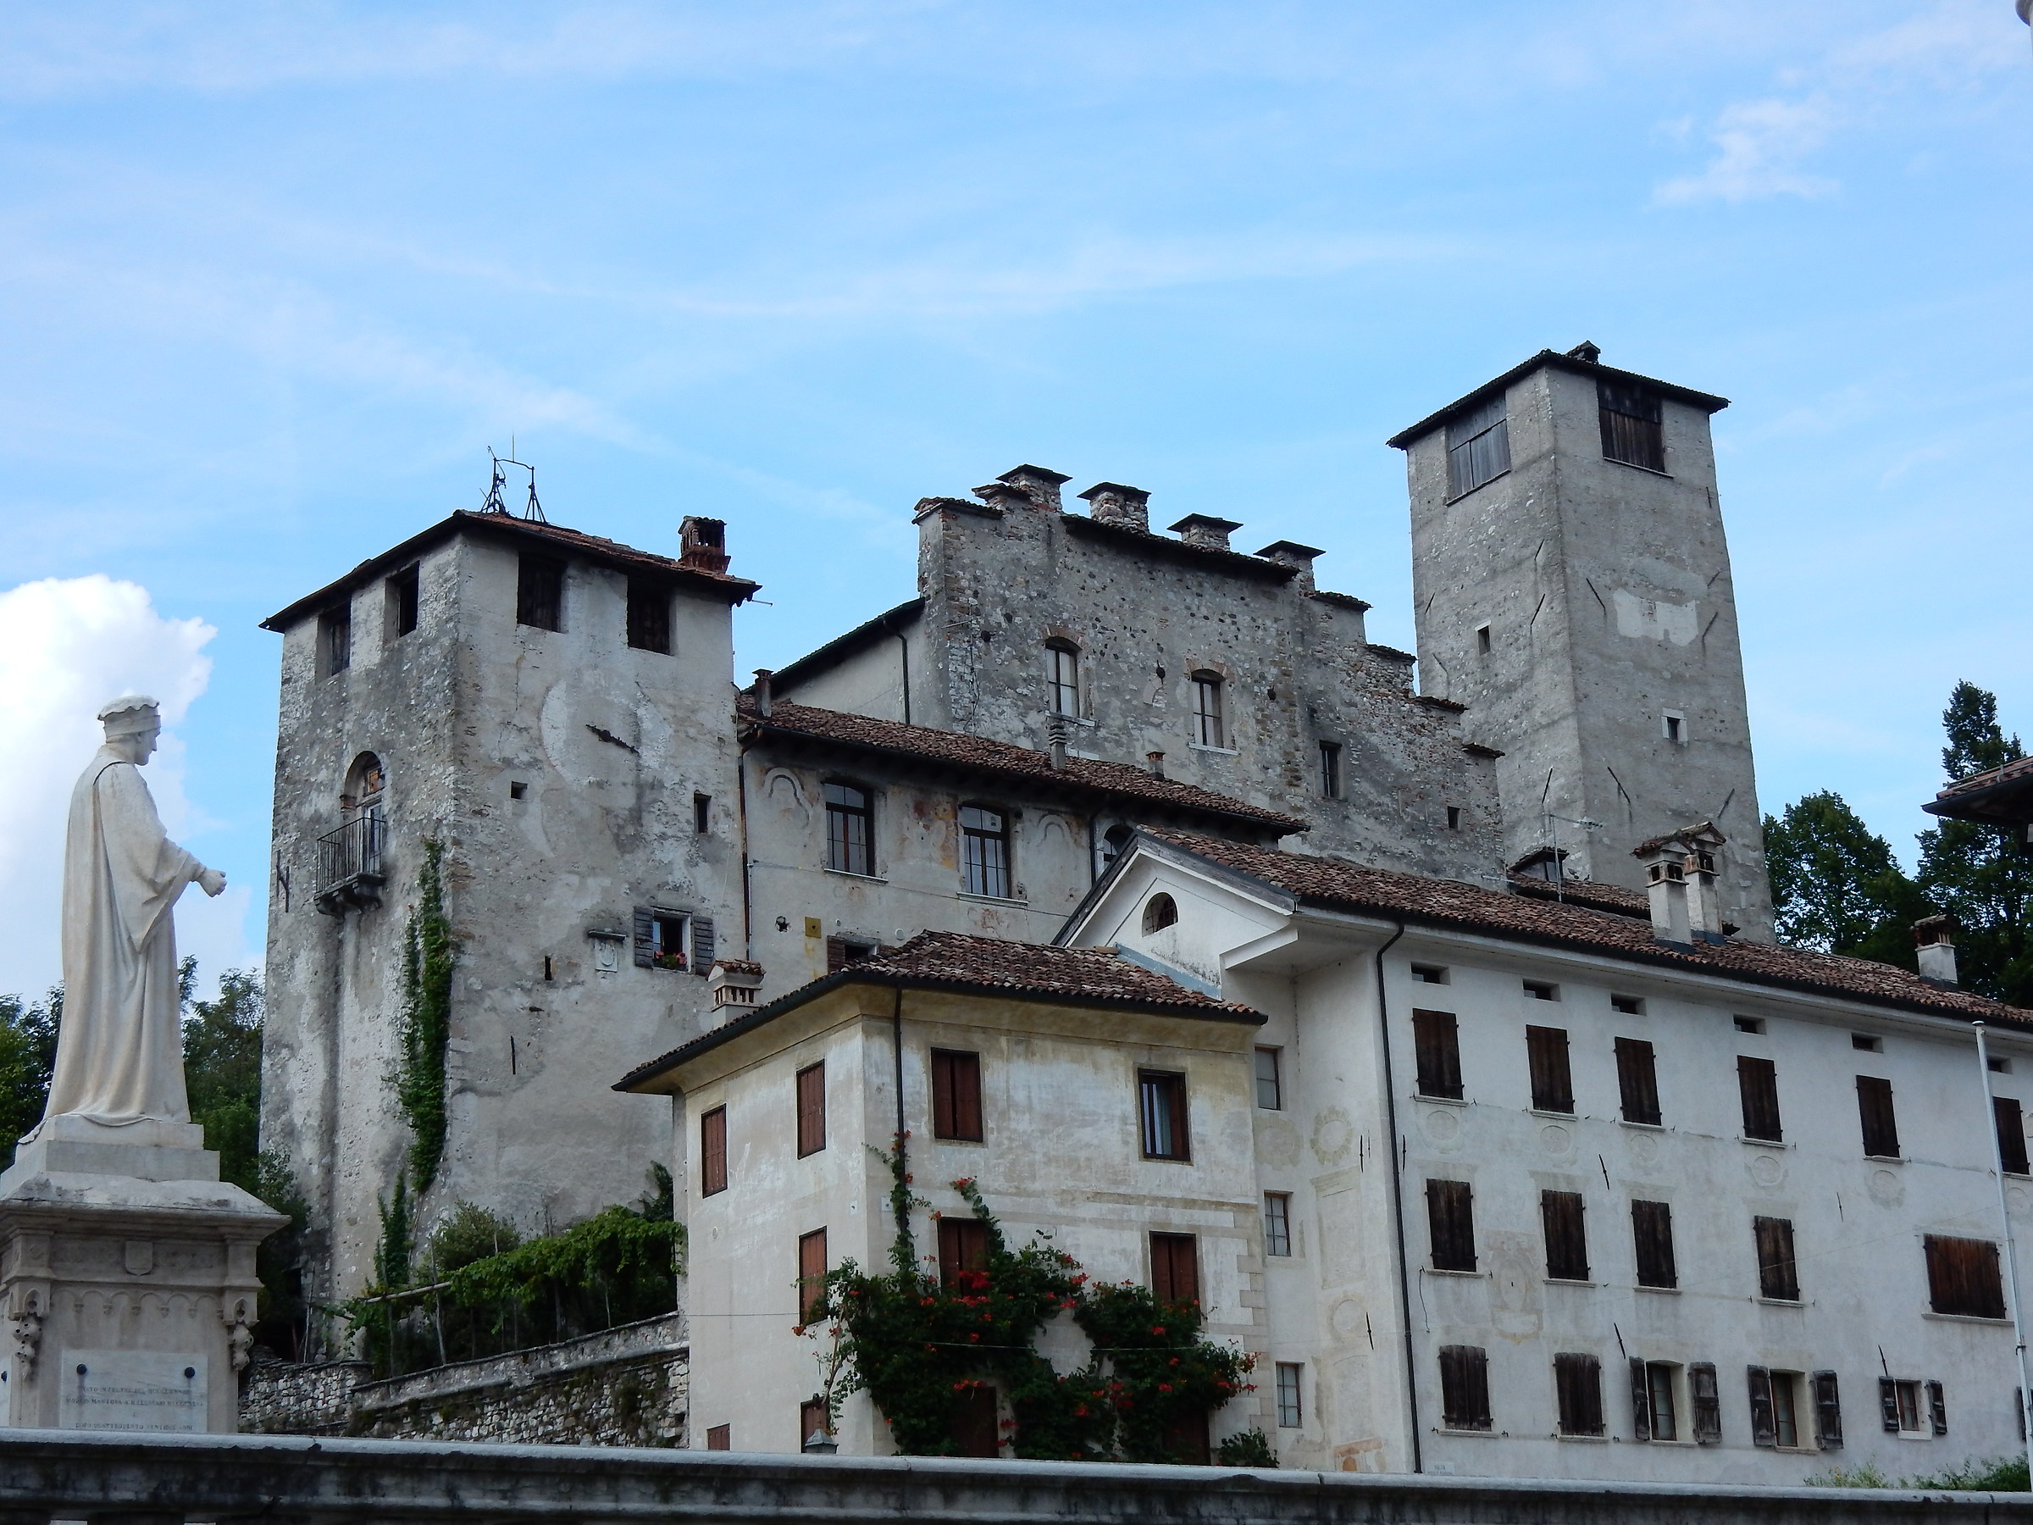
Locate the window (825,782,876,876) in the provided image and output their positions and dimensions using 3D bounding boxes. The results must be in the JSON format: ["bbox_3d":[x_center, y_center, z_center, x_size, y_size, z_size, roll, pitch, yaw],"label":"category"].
[{"bbox_3d":[-3.443,1.368,71.591,1.220,1.880,0.200,12,-23,-38],"label":"window"}]

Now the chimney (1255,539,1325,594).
[{"bbox_3d":[7.079,-4.885,91.129,1.499,1.050,1.235,11,-22,-35],"label":"chimney"}]

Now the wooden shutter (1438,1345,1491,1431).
[{"bbox_3d":[7.091,9.875,55.585,1.054,1.318,0.060,11,-21,-38],"label":"wooden shutter"}]

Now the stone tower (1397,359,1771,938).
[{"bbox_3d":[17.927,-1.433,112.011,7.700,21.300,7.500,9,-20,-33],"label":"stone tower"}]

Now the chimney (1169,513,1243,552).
[{"bbox_3d":[5.418,-6.213,100.185,1.878,1.050,1.129,11,-21,-36],"label":"chimney"}]

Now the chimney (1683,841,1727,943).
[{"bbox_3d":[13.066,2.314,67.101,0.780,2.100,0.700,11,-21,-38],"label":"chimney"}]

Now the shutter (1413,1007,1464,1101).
[{"bbox_3d":[6.841,4.736,57.111,0.993,1.412,0.060,11,-21,-38],"label":"shutter"}]

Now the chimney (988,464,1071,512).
[{"bbox_3d":[0.478,-6.903,91.579,1.574,1.150,1.214,11,-21,-38],"label":"chimney"}]

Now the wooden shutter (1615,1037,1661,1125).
[{"bbox_3d":[10.620,5.451,60.150,0.971,1.452,0.060,11,-21,-38],"label":"wooden shutter"}]

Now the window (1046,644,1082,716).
[{"bbox_3d":[1.106,-1.969,85.138,0.980,1.860,0.200,11,-22,-35],"label":"window"}]

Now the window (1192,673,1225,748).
[{"bbox_3d":[5.119,-1.327,93.094,1.186,1.956,0.200,11,-21,-38],"label":"window"}]

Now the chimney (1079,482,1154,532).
[{"bbox_3d":[2.782,-6.792,98.337,1.624,1.401,1.242,11,-21,-36],"label":"chimney"}]

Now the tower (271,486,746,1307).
[{"bbox_3d":[-11.789,3.893,81.075,8.329,17.800,9.177,12,-22,-38],"label":"tower"}]

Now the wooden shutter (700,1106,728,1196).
[{"bbox_3d":[-5.278,6.820,61.746,0.060,1.489,0.913,8,-20,-30],"label":"wooden shutter"}]

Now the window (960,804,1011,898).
[{"bbox_3d":[-0.687,1.873,73.832,1.240,1.920,0.200,12,-23,-38],"label":"window"}]

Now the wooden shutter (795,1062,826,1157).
[{"bbox_3d":[-3.411,5.801,58.759,0.060,1.482,0.953,8,-20,-30],"label":"wooden shutter"}]

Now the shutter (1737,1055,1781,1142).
[{"bbox_3d":[13.604,6.167,64.447,0.991,1.516,0.060,11,-21,-36],"label":"shutter"}]

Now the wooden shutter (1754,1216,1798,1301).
[{"bbox_3d":[14.737,9.639,68.320,1.035,1.583,0.080,11,-22,-35],"label":"wooden shutter"}]

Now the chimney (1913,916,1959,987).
[{"bbox_3d":[20.290,4.306,77.806,0.540,1.500,0.680,11,-22,-35],"label":"chimney"}]

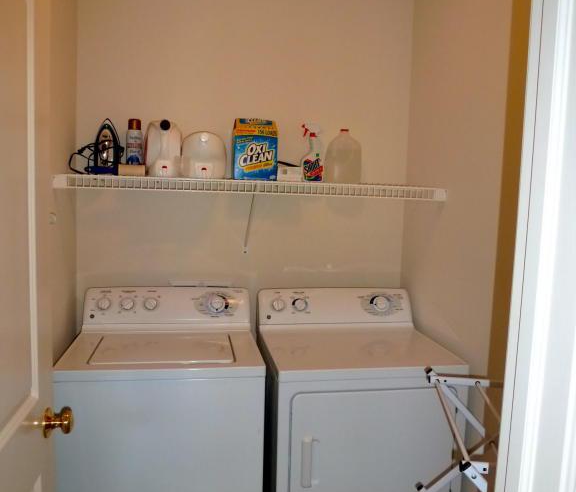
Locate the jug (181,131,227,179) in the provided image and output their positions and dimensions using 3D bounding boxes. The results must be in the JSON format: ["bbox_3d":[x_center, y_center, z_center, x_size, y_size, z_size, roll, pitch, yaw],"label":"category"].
[{"bbox_3d":[-0.337,-0.355,2.139,0.172,0.188,0.270,1,6,-10],"label":"jug"}]

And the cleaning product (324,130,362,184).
[{"bbox_3d":[0.242,-0.384,2.316,0.158,0.244,0.155,1,6,-10],"label":"cleaning product"}]

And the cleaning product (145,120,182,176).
[{"bbox_3d":[-0.489,-0.374,2.111,0.143,0.223,0.270,1,6,-10],"label":"cleaning product"}]

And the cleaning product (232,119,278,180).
[{"bbox_3d":[-0.133,-0.379,2.130,0.170,0.249,0.125,1,6,-10],"label":"cleaning product"}]

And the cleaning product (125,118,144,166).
[{"bbox_3d":[-0.605,-0.383,2.111,0.064,0.234,0.064,1,6,-10],"label":"cleaning product"}]

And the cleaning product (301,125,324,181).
[{"bbox_3d":[0.101,-0.381,2.200,0.097,0.254,0.065,-1,6,-20],"label":"cleaning product"}]

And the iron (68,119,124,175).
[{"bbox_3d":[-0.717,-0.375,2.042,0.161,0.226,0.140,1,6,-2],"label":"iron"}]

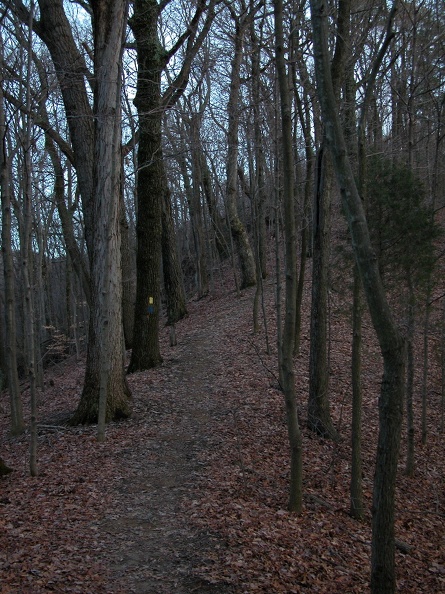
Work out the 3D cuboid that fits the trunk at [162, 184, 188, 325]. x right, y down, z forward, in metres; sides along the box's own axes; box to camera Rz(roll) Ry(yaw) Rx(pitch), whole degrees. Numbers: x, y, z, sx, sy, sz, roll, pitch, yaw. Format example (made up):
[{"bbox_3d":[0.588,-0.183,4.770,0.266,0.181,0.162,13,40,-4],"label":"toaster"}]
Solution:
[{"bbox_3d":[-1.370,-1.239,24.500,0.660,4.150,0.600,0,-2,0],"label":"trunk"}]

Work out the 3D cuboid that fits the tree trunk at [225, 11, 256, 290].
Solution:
[{"bbox_3d":[0.685,-5.578,32.000,1.050,10.600,0.850,0,-2,0],"label":"tree trunk"}]

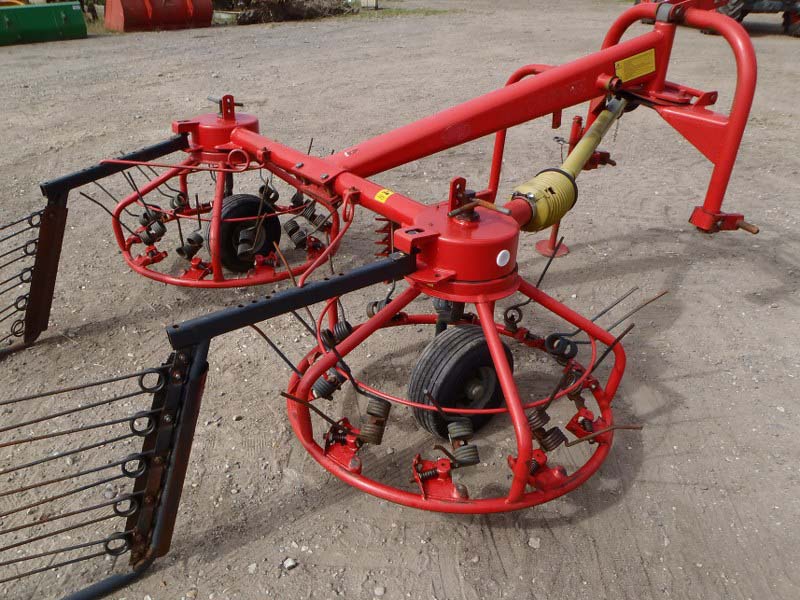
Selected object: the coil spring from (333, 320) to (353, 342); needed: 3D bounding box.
[{"bbox_3d":[-0.193,0.113,2.196,0.047,0.064,0.064,-22,0,13],"label":"coil spring"}]

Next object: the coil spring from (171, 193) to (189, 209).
[{"bbox_3d":[-1.151,-0.512,3.362,0.103,0.064,0.064,-26,21,30],"label":"coil spring"}]

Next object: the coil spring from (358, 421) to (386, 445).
[{"bbox_3d":[-0.078,0.359,1.754,0.064,0.064,0.044,21,67,2],"label":"coil spring"}]

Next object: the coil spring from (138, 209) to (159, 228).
[{"bbox_3d":[-1.299,-0.414,3.310,0.047,0.064,0.064,-17,0,32],"label":"coil spring"}]

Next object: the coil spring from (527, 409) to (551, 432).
[{"bbox_3d":[0.389,0.335,1.808,0.064,0.064,0.047,-36,70,0],"label":"coil spring"}]

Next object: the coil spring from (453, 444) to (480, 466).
[{"bbox_3d":[0.173,0.405,1.689,0.064,0.064,0.044,-11,65,3],"label":"coil spring"}]

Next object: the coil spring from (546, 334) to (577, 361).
[{"bbox_3d":[0.545,0.160,2.178,0.103,0.064,0.064,29,6,-40],"label":"coil spring"}]

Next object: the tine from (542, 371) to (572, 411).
[{"bbox_3d":[0.384,0.227,1.599,0.012,0.244,0.012,-2,60,-3],"label":"tine"}]

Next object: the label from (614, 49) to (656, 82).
[{"bbox_3d":[1.218,-1.202,3.333,0.332,0.115,0.004,-27,38,-29],"label":"label"}]

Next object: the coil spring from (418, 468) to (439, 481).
[{"bbox_3d":[0.075,0.456,1.685,0.049,0.024,0.024,-15,57,-7],"label":"coil spring"}]

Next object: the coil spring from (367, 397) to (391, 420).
[{"bbox_3d":[-0.058,0.299,1.781,0.064,0.064,0.044,21,67,2],"label":"coil spring"}]

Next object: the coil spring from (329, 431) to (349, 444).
[{"bbox_3d":[-0.168,0.384,1.794,0.047,0.024,0.024,-7,48,17],"label":"coil spring"}]

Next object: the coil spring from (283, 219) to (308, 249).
[{"bbox_3d":[-0.482,-0.308,2.997,0.103,0.064,0.064,42,-2,-4],"label":"coil spring"}]

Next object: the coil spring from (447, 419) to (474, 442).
[{"bbox_3d":[0.163,0.349,1.740,0.064,0.064,0.047,-14,58,0],"label":"coil spring"}]

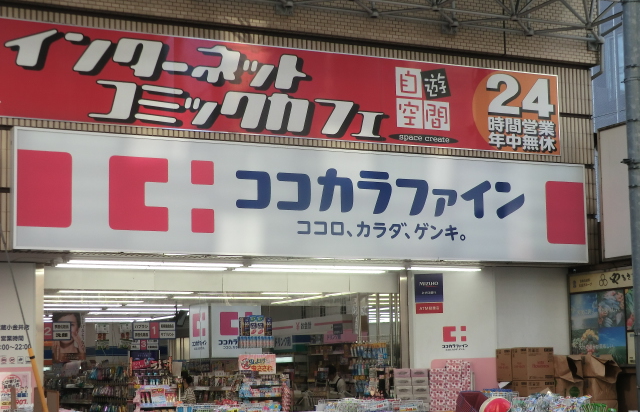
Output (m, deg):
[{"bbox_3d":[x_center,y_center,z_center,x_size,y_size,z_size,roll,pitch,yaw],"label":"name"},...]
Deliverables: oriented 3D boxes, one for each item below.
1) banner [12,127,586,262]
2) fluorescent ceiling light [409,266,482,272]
[{"bbox_3d":[0.103,-0.033,16.302,8.450,1.490,0.200,3,-8,-25],"label":"banner"},{"bbox_3d":[1.807,0.911,17.298,1.230,0.080,0.100,2,-8,-25],"label":"fluorescent ceiling light"}]

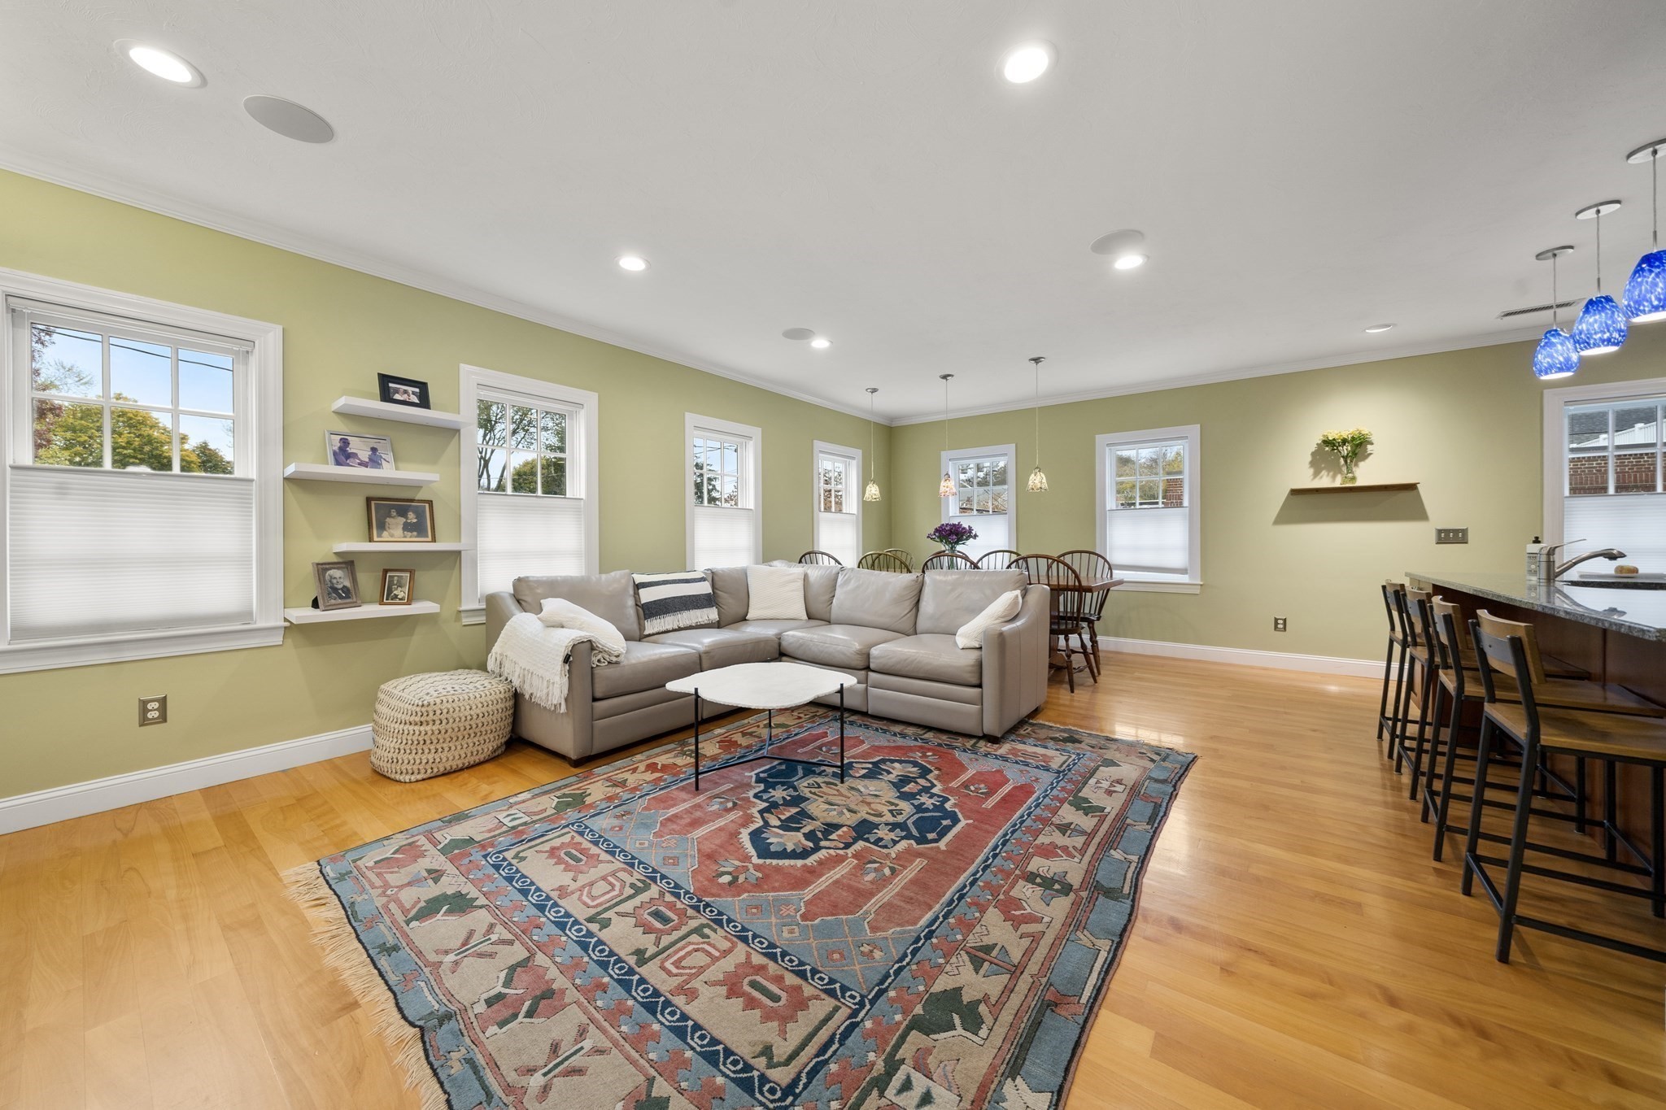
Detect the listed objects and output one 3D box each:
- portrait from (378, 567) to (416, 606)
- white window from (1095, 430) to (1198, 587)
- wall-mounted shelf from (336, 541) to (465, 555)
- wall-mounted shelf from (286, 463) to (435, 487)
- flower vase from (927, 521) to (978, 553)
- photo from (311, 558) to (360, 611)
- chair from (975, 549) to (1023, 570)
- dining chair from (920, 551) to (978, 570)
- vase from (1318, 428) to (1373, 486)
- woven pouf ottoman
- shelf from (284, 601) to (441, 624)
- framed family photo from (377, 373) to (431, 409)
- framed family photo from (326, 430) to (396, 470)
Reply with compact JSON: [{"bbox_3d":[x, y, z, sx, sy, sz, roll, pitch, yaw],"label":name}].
[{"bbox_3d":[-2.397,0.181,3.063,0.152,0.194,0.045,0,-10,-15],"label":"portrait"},{"bbox_3d":[3.055,-0.433,5.418,0.879,1.552,0.120,1,1,37],"label":"white window"},{"bbox_3d":[-2.251,-0.043,2.946,0.260,0.040,0.560,1,1,40],"label":"wall-mounted shelf"},{"bbox_3d":[-2.461,-0.419,2.937,0.255,0.042,0.595,1,2,39],"label":"wall-mounted shelf"},{"bbox_3d":[1.096,-0.173,5.100,0.460,0.275,0.420,0,1,12],"label":"flower vase"},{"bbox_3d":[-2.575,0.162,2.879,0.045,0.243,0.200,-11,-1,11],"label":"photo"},{"bbox_3d":[1.570,0.494,5.460,0.530,1.030,0.560,1,2,37],"label":"chair"},{"bbox_3d":[1.135,0.511,4.830,0.530,1.030,0.560,1,2,37],"label":"dining chair"},{"bbox_3d":[4.116,-0.772,4.451,0.290,0.430,0.260,1,1,37],"label":"vase"},{"bbox_3d":[-2.004,0.871,2.876,0.440,0.415,0.535,1,2,33],"label":"woven pouf ottoman"},{"bbox_3d":[-2.466,0.297,2.950,0.255,0.042,0.595,1,2,39],"label":"shelf"},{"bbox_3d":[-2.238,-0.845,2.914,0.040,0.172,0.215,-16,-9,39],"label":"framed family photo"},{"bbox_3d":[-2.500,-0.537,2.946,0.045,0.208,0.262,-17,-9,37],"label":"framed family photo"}]

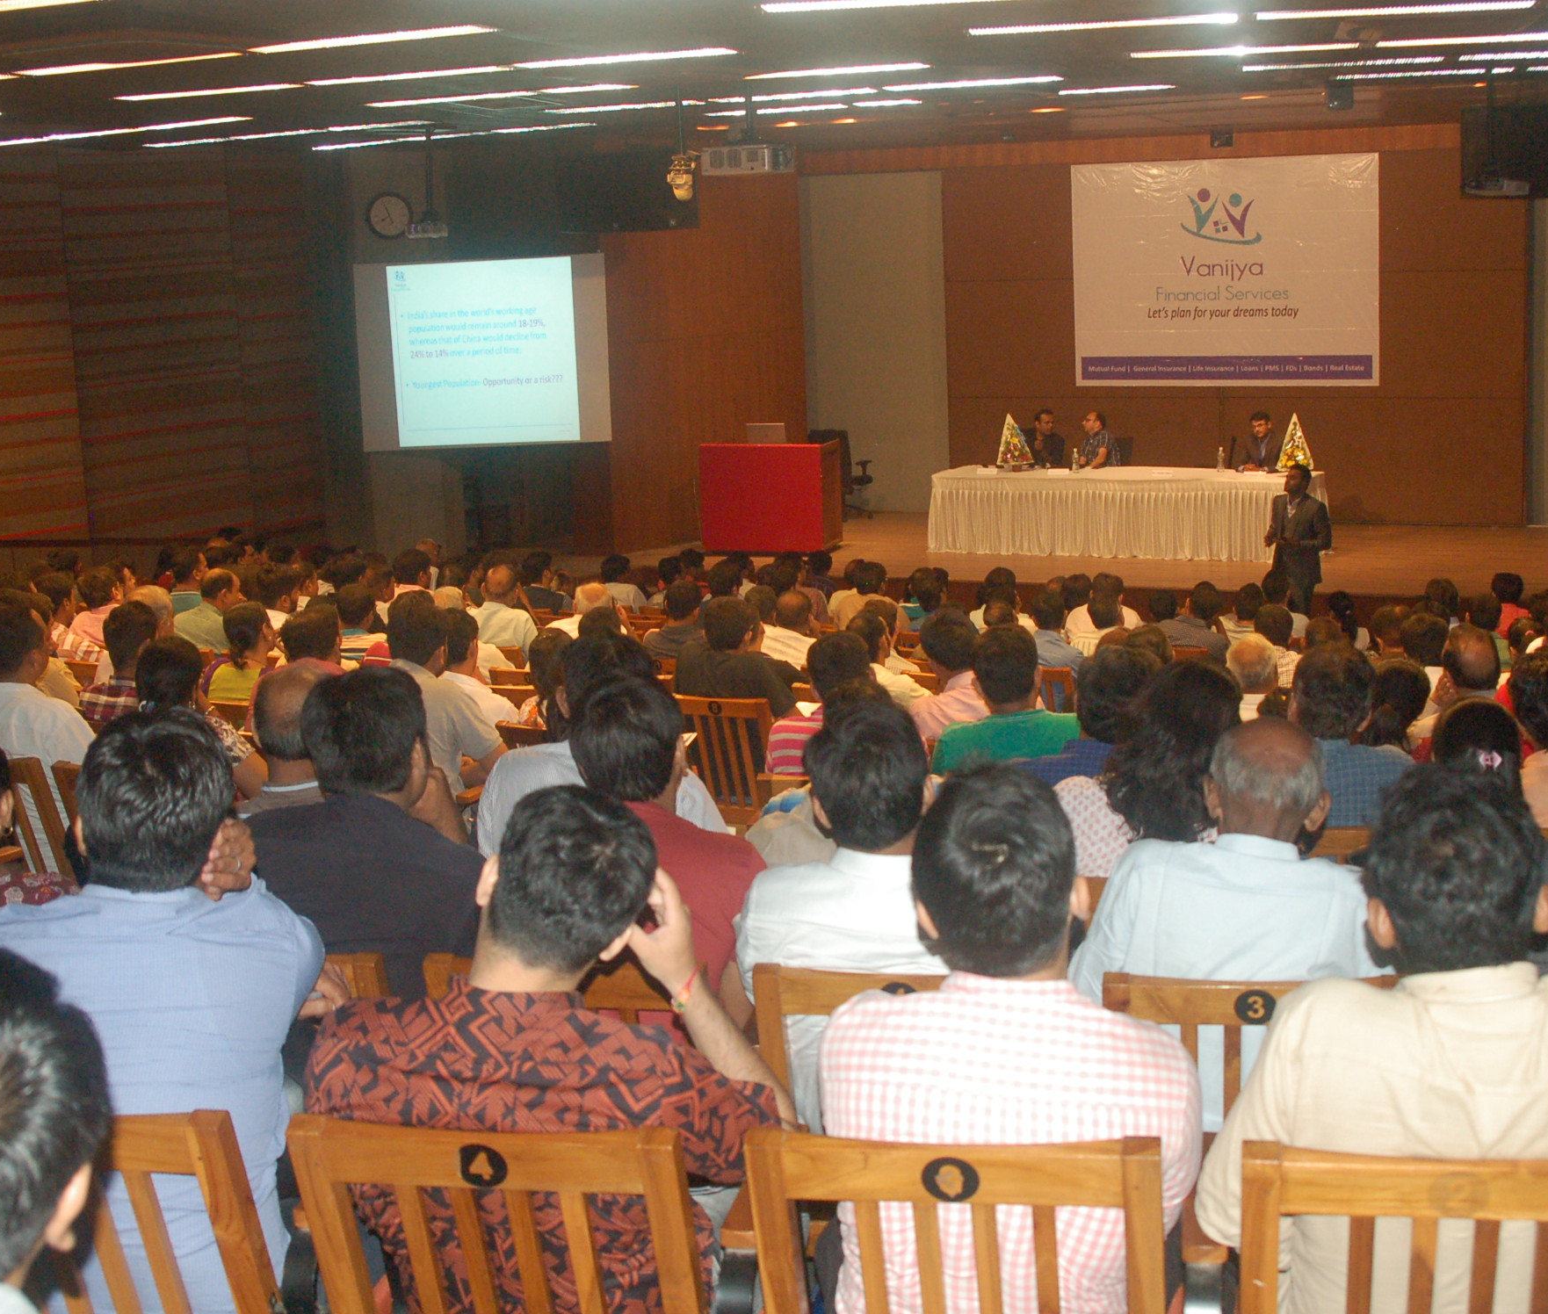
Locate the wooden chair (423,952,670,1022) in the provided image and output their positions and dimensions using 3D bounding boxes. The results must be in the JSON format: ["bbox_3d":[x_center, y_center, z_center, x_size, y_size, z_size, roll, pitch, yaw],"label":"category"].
[{"bbox_3d":[-0.250,0.852,3.717,0.480,0.930,0.550,0,11,10],"label":"wooden chair"}]

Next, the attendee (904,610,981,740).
[{"bbox_3d":[0.669,0.422,7.407,0.500,1.250,0.750,0,11,12],"label":"attendee"}]

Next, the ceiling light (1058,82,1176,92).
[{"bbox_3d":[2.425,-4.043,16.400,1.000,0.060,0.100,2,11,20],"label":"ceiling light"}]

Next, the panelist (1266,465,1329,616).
[{"bbox_3d":[4.114,-0.659,18.159,0.520,1.720,0.420,4,12,27],"label":"panelist"}]

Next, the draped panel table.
[{"bbox_3d":[3.307,-1.345,21.486,3.685,0.740,0.860,3,12,25],"label":"draped panel table"}]

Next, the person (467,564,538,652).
[{"bbox_3d":[-1.348,0.092,12.504,0.480,1.250,0.780,1,12,19],"label":"person"}]

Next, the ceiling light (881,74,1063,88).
[{"bbox_3d":[1.276,-3.683,14.800,1.220,0.060,0.100,3,12,23],"label":"ceiling light"}]

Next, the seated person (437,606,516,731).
[{"bbox_3d":[-1.072,0.388,9.088,0.480,1.250,0.780,4,13,29],"label":"seated person"}]

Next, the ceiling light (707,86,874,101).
[{"bbox_3d":[0.133,-3.872,15.900,1.220,0.080,0.300,1,11,18],"label":"ceiling light"}]

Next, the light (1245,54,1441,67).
[{"bbox_3d":[3.475,-3.632,14.100,1.220,0.060,0.100,1,11,16],"label":"light"}]

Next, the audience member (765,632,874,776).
[{"bbox_3d":[0.285,0.500,7.301,0.480,1.250,0.780,2,12,21],"label":"audience member"}]

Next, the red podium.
[{"bbox_3d":[-0.009,-1.555,22.203,1.241,1.080,0.620,2,11,20],"label":"red podium"}]

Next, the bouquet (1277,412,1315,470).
[{"bbox_3d":[4.756,-1.950,21.001,0.340,0.520,0.220,2,11,20],"label":"bouquet"}]

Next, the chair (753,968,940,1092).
[{"bbox_3d":[0.266,0.869,3.864,0.500,0.900,0.580,0,11,12],"label":"chair"}]

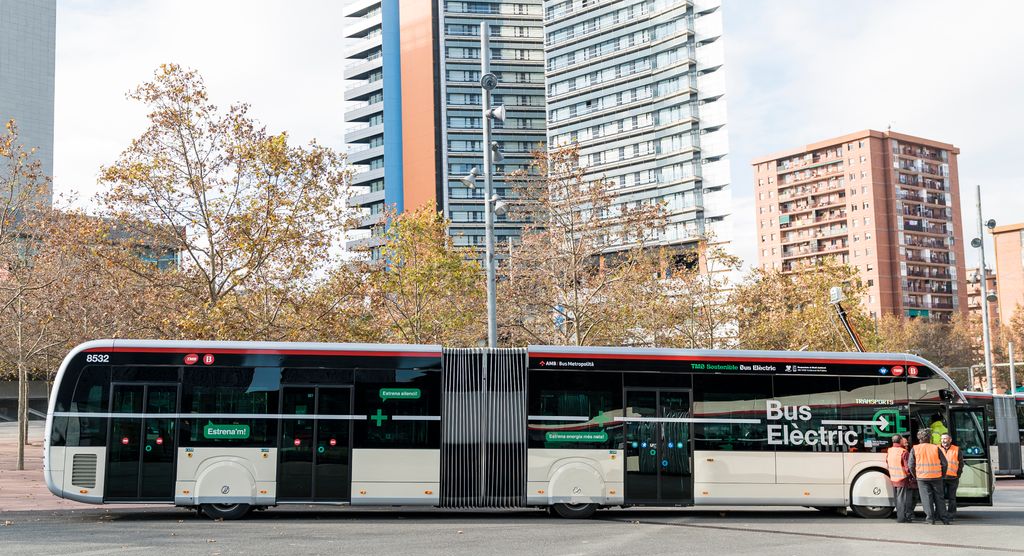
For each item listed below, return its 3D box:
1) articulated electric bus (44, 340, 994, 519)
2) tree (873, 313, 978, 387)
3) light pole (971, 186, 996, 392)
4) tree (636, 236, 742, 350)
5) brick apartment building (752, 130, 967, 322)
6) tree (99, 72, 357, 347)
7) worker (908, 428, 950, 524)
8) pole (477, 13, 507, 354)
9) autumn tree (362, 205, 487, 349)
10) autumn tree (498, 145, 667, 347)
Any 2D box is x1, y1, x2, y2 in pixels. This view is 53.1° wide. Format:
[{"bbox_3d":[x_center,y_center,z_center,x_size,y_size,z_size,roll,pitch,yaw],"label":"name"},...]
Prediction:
[{"bbox_3d":[0.410,3.088,21.063,18.690,3.360,2.550,1,-7,-5],"label":"articulated electric bus"},{"bbox_3d":[29.259,7.048,72.493,7.500,9.260,6.750,-2,-6,0],"label":"tree"},{"bbox_3d":[21.799,2.021,47.174,1.000,12.670,1.000,-2,-6,0],"label":"light pole"},{"bbox_3d":[7.363,2.934,42.495,4.730,9.360,4.490,-2,-6,0],"label":"tree"},{"bbox_3d":[70.394,-0.910,205.315,29.860,48.230,27.700,3,-8,-36],"label":"brick apartment building"},{"bbox_3d":[-8.890,-0.421,31.679,7.920,12.740,7.120,-2,-6,0],"label":"tree"},{"bbox_3d":[8.050,3.831,19.827,0.700,1.780,0.480,-4,-7,20],"label":"worker"},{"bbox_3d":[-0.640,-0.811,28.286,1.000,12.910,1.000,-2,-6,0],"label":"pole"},{"bbox_3d":[-3.135,1.922,35.491,4.500,9.220,4.280,-2,-6,0],"label":"autumn tree"},{"bbox_3d":[2.340,0.926,33.071,5.420,10.710,5.150,-2,-6,0],"label":"autumn tree"}]

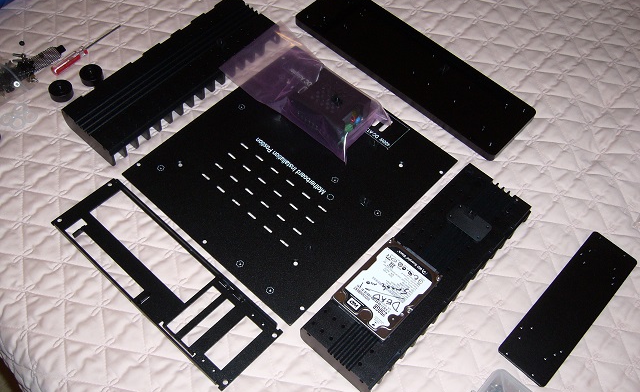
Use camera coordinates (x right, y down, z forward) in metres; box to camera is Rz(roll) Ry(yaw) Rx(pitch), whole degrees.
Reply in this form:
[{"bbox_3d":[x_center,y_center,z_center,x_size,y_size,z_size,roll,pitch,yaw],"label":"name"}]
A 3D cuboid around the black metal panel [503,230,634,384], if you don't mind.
[{"bbox_3d":[0.272,0.117,0.701,0.057,0.004,0.202,40,63,20],"label":"black metal panel"}]

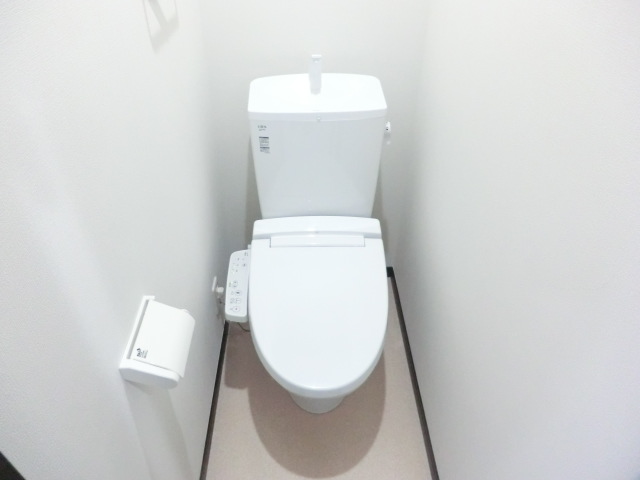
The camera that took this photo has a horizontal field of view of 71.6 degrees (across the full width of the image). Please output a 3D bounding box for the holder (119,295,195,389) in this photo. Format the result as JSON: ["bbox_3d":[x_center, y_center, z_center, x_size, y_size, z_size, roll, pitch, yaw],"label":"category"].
[{"bbox_3d":[-0.299,0.191,0.839,0.093,0.089,0.158,-1,42,-1],"label":"holder"}]

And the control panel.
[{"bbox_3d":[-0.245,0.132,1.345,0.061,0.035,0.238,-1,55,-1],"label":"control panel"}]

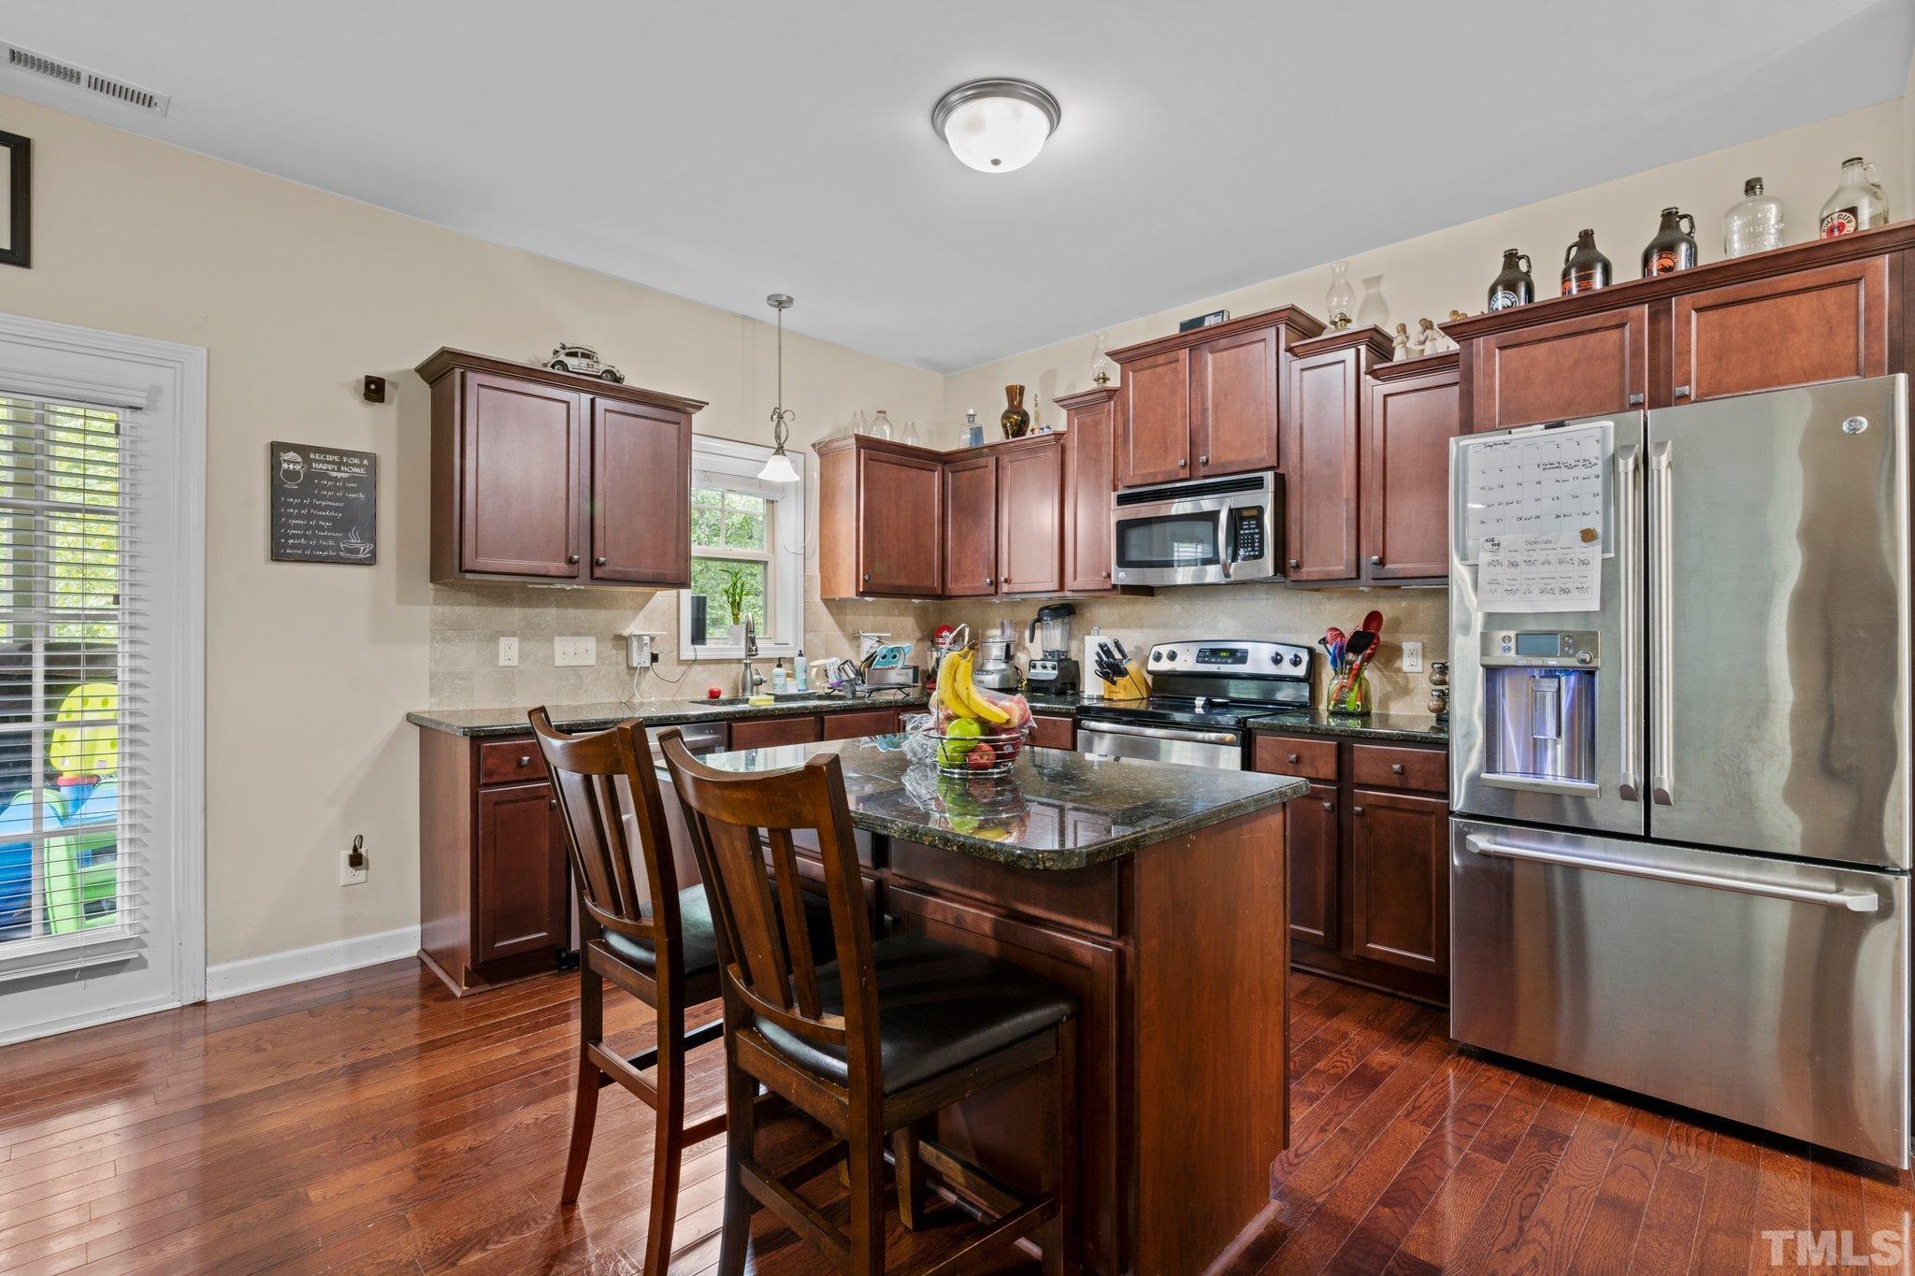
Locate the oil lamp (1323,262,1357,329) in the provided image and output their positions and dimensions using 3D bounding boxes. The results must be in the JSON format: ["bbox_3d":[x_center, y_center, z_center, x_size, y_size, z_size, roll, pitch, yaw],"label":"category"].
[{"bbox_3d":[1.487,-1.292,3.509,0.118,0.349,0.118,0,0,44],"label":"oil lamp"}]

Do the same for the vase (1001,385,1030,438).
[{"bbox_3d":[0.300,-1.139,4.650,0.150,0.325,0.150,0,0,0],"label":"vase"}]

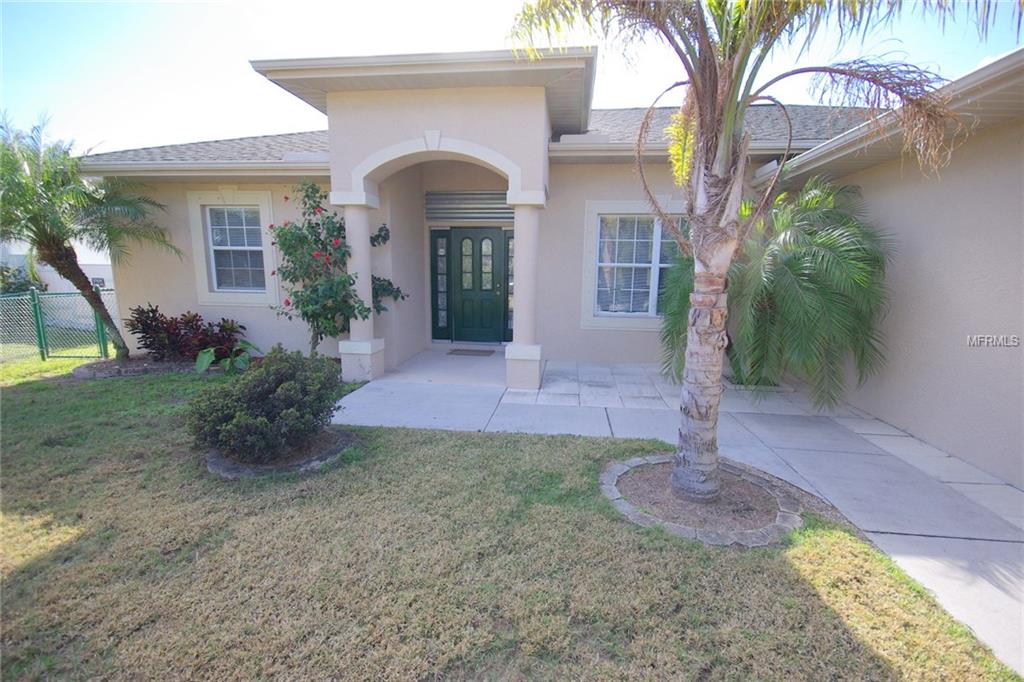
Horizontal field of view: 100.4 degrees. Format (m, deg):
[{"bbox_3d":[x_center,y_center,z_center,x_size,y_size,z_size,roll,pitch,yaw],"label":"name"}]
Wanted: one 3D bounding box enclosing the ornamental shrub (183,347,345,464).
[{"bbox_3d":[-1.957,0.417,3.472,1.140,0.760,1.060,2,10,8],"label":"ornamental shrub"}]

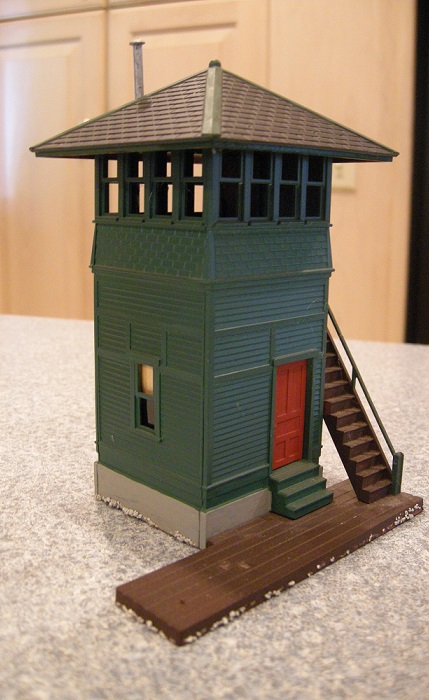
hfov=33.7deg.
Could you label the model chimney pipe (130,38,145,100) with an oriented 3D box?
[{"bbox_3d":[-0.018,-0.063,0.164,0.003,0.015,0.003,-12,16,-43],"label":"model chimney pipe"}]

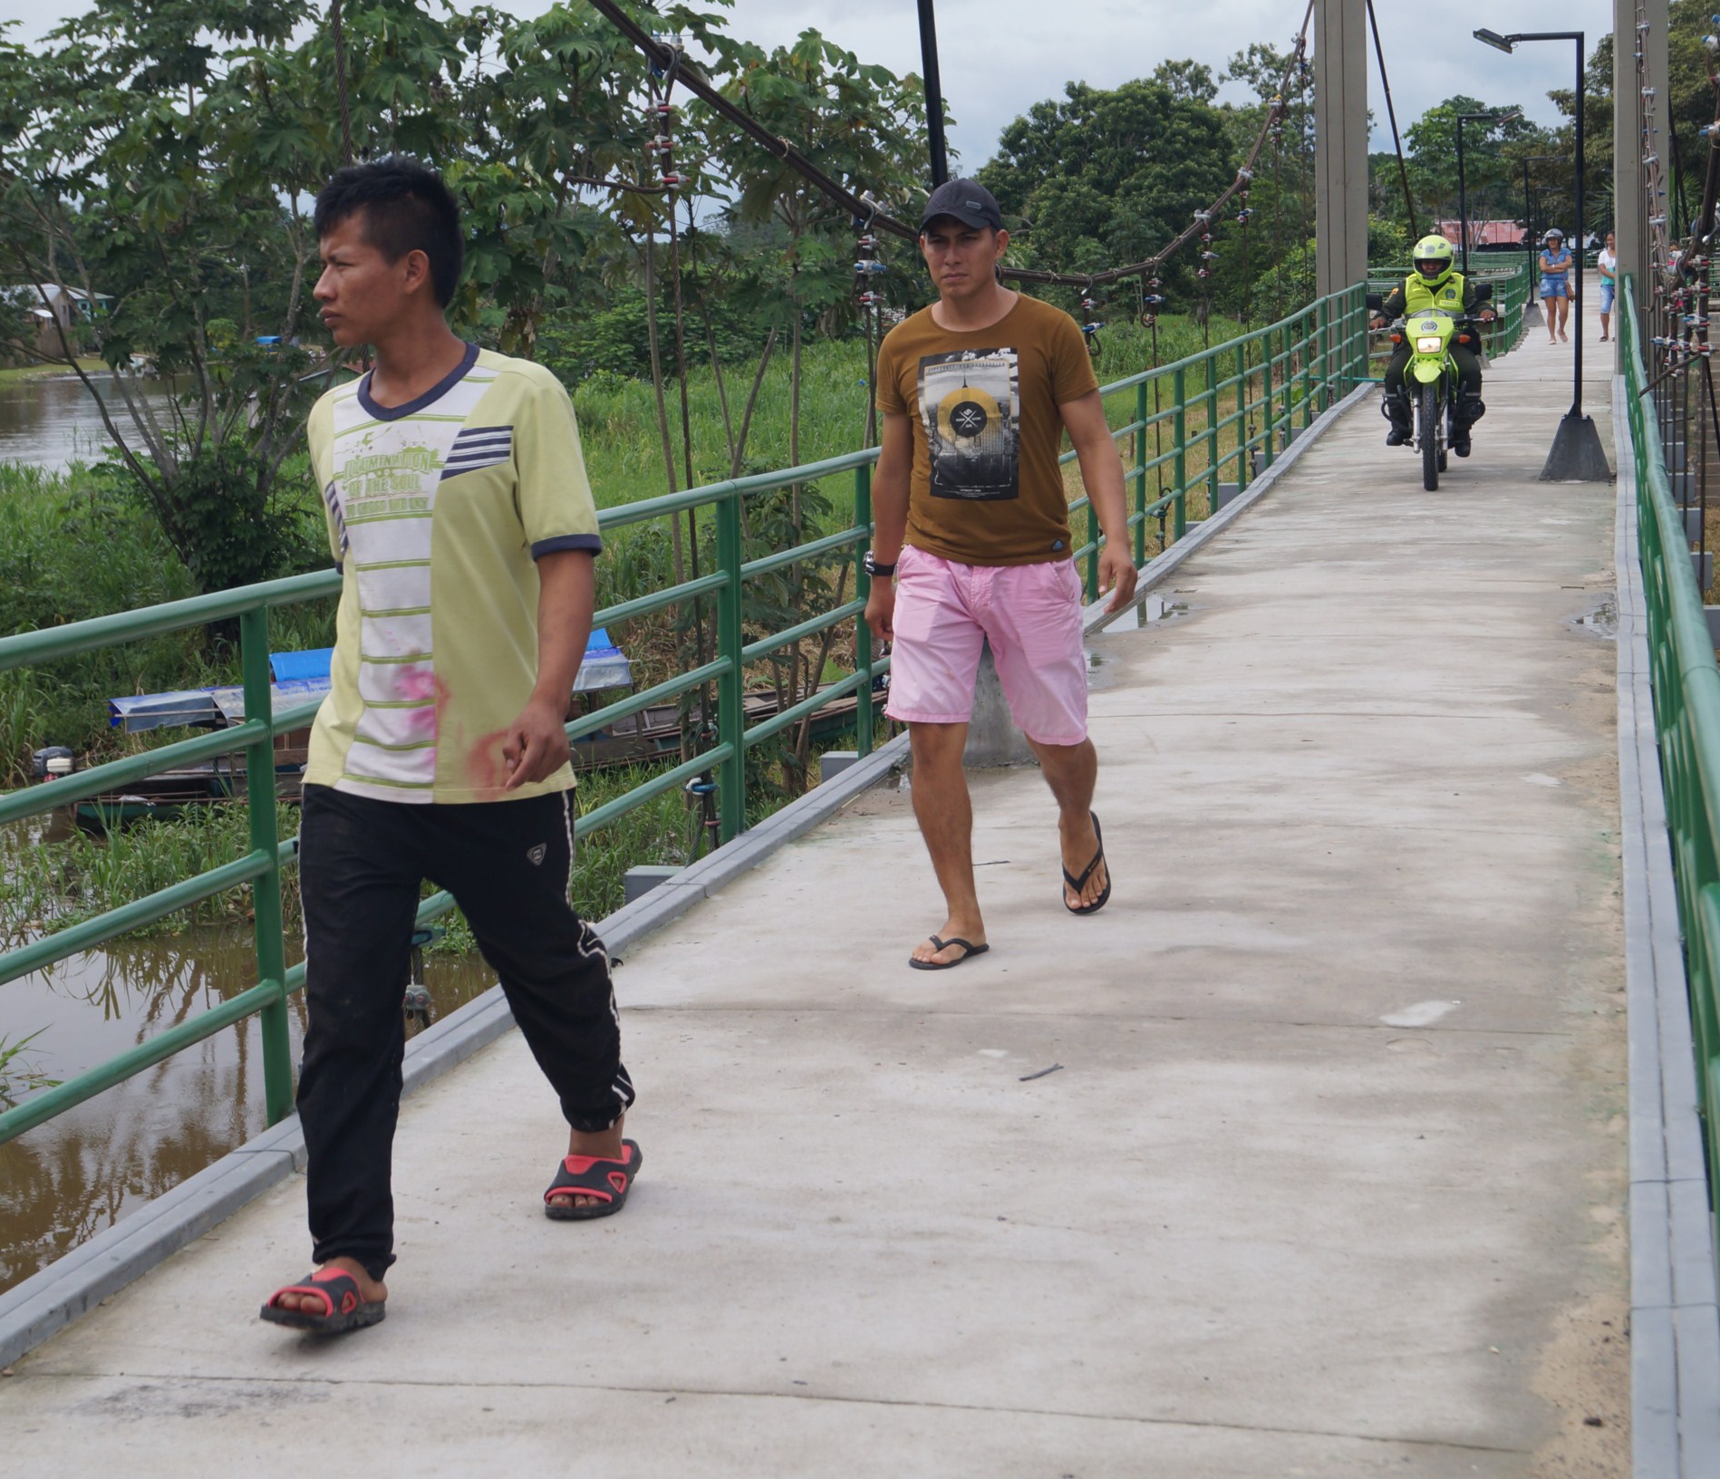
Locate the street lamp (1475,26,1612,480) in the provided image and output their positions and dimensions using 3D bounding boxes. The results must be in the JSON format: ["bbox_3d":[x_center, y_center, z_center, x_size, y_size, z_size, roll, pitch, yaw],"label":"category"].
[{"bbox_3d":[4.447,-3.157,20.900,0.880,2.980,0.450,0,8,13],"label":"street lamp"}]

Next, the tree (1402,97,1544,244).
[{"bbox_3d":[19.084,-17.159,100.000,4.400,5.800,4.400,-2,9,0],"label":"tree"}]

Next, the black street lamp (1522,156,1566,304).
[{"bbox_3d":[11.689,-8.677,54.800,0.750,2.540,0.180,0,9,13],"label":"black street lamp"}]

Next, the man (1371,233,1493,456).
[{"bbox_3d":[3.710,-2.559,20.830,0.800,1.420,0.800,0,9,13],"label":"man"}]

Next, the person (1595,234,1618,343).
[{"bbox_3d":[10.419,-6.263,44.500,0.460,1.560,0.340,0,8,13],"label":"person"}]

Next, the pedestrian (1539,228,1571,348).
[{"bbox_3d":[9.624,-6.276,44.500,0.480,1.640,0.360,0,8,13],"label":"pedestrian"}]

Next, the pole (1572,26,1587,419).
[{"bbox_3d":[4.575,-3.261,20.419,0.055,2.424,0.055,-2,9,0],"label":"pole"}]

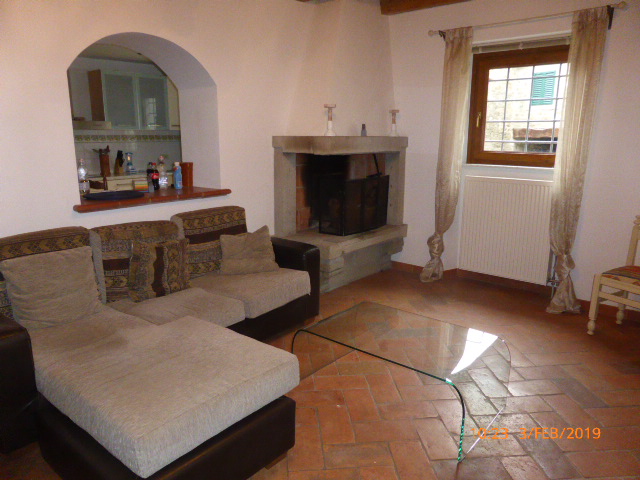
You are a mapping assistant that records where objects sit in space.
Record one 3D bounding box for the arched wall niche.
[{"bbox_3d":[-1.357,-0.894,3.405,0.500,1.079,1.104,11,16,40],"label":"arched wall niche"}]

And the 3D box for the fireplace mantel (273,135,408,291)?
[{"bbox_3d":[0.245,-0.291,4.495,0.639,1.390,1.307,11,16,40],"label":"fireplace mantel"}]

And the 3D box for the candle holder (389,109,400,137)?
[{"bbox_3d":[0.747,-1.159,4.601,0.100,0.264,0.100,0,13,0],"label":"candle holder"}]

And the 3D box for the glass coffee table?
[{"bbox_3d":[0.415,0.678,2.521,1.026,0.361,0.563,11,16,40],"label":"glass coffee table"}]

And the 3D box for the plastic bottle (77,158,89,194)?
[{"bbox_3d":[-1.737,-0.470,3.376,0.077,0.262,0.077,11,16,40],"label":"plastic bottle"}]

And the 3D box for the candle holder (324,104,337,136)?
[{"bbox_3d":[0.089,-1.001,3.877,0.100,0.264,0.100,0,13,0],"label":"candle holder"}]

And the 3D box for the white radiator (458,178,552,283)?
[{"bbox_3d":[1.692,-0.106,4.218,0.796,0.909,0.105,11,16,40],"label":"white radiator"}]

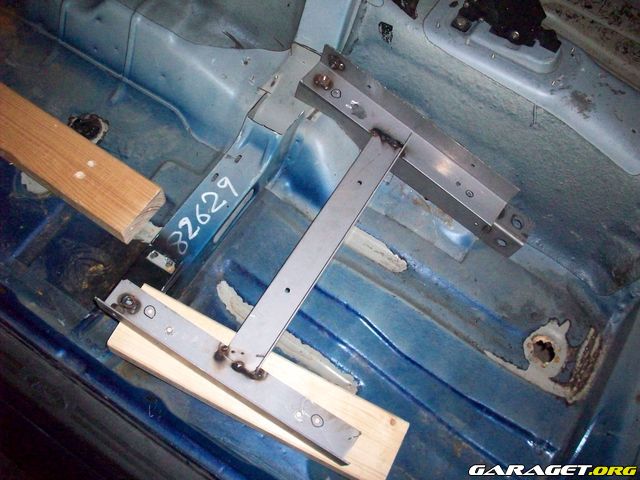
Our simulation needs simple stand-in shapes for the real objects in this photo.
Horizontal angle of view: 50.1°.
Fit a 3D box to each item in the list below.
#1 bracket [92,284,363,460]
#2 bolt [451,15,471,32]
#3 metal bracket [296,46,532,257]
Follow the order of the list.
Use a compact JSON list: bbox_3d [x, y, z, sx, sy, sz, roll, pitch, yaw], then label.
[{"bbox_3d":[-0.121,0.173,0.938,0.403,0.051,0.053,32,66,3],"label":"bracket"},{"bbox_3d":[0.236,-0.361,1.145,0.025,0.014,0.024,37,66,5],"label":"bolt"},{"bbox_3d":[0.168,-0.147,1.166,0.468,0.098,0.057,38,66,4],"label":"metal bracket"}]

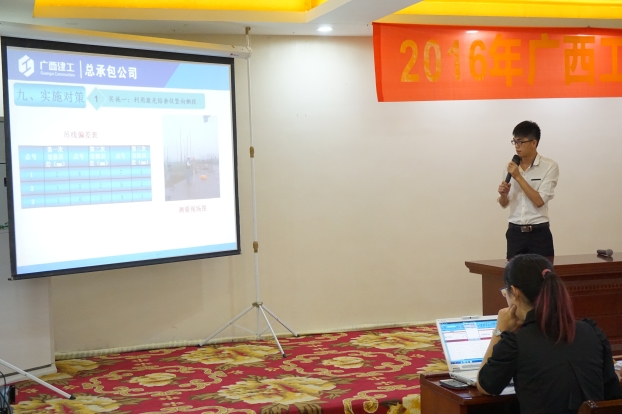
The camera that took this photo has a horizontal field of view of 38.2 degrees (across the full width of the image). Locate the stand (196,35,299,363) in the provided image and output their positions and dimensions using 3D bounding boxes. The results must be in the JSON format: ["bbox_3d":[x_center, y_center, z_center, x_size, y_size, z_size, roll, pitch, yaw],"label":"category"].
[{"bbox_3d":[-0.457,-0.138,7.382,0.927,2.630,0.784,-3,3,-19],"label":"stand"}]

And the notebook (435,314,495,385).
[{"bbox_3d":[0.791,0.633,3.960,0.340,0.229,0.359,-3,3,-15],"label":"notebook"}]

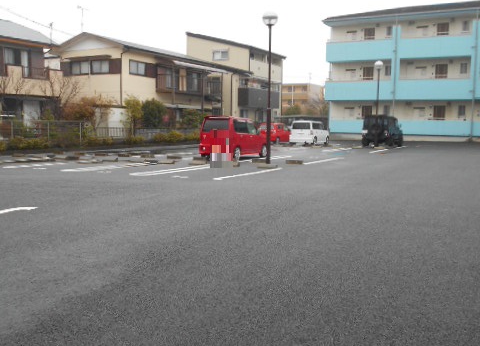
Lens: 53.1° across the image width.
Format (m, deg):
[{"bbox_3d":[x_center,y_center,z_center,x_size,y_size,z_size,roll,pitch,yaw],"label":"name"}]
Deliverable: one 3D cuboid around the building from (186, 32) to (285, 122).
[{"bbox_3d":[-0.123,-8.410,47.594,6.800,9.800,8.000,4,7,27],"label":"building"}]

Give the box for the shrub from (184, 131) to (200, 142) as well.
[{"bbox_3d":[-3.221,-2.533,33.821,1.000,0.760,1.400,4,7,27],"label":"shrub"}]

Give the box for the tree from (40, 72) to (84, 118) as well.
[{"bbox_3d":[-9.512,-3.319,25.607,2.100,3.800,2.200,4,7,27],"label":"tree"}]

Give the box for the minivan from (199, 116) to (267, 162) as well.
[{"bbox_3d":[-0.143,-1.435,19.706,1.475,1.660,3.400,4,7,28],"label":"minivan"}]

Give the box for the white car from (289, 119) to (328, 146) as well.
[{"bbox_3d":[5.073,-2.861,34.281,1.690,1.610,3.850,4,7,28],"label":"white car"}]

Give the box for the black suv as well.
[{"bbox_3d":[9.301,-2.653,30.980,1.790,1.880,3.980,4,7,29],"label":"black suv"}]

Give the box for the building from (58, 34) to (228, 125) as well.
[{"bbox_3d":[-6.282,-5.946,36.493,6.200,7.000,14.100,4,7,27],"label":"building"}]

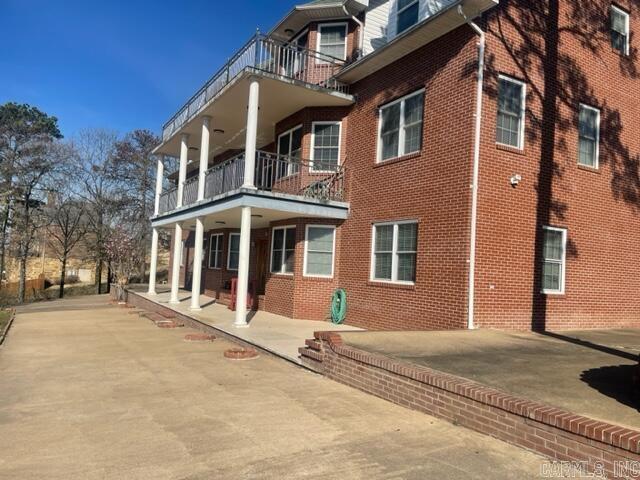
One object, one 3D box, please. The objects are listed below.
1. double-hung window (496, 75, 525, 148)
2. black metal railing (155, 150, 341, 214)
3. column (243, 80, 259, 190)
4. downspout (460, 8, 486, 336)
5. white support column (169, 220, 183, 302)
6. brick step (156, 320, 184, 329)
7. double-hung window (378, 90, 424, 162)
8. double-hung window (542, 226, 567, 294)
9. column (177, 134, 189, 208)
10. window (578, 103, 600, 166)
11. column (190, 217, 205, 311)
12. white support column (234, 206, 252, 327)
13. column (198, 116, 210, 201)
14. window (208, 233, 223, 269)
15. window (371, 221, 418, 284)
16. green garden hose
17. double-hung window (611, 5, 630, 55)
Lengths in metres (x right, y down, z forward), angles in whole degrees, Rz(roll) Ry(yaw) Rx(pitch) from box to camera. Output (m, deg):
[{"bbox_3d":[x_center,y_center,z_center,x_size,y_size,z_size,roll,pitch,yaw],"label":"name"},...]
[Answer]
[{"bbox_3d":[4.097,-2.742,10.347,0.870,1.480,0.120,5,-4,-30],"label":"double-hung window"},{"bbox_3d":[-3.168,-1.574,17.383,3.050,1.000,10.500,5,-4,-30],"label":"black metal railing"},{"bbox_3d":[-1.721,-2.766,12.351,0.290,2.915,0.290,5,-4,-29],"label":"column"},{"bbox_3d":[2.882,-1.453,9.507,0.760,6.400,0.100,5,-4,-30],"label":"downspout"},{"bbox_3d":[-5.458,0.859,18.375,0.290,3.015,0.290,5,-4,-29],"label":"white support column"},{"bbox_3d":[-4.157,2.347,13.393,0.700,0.130,1.050,5,-4,-30],"label":"brick step"},{"bbox_3d":[1.980,-2.755,11.842,0.120,1.490,1.650,5,-4,-30],"label":"double-hung window"},{"bbox_3d":[5.307,0.476,10.910,0.860,1.490,0.120,5,-4,-29],"label":"double-hung window"},{"bbox_3d":[-5.328,-2.685,18.691,0.290,2.846,0.290,5,-4,-29],"label":"column"},{"bbox_3d":[6.567,-2.532,11.793,0.870,1.490,0.120,5,-4,-30],"label":"window"},{"bbox_3d":[-4.047,0.780,15.916,0.290,2.990,0.290,5,-4,-29],"label":"column"},{"bbox_3d":[-1.900,0.656,12.037,0.280,2.950,0.280,5,-4,-30],"label":"white support column"},{"bbox_3d":[-3.930,-2.726,16.249,0.290,2.836,0.290,5,-4,-29],"label":"column"},{"bbox_3d":[-4.483,0.478,20.848,0.120,1.500,1.650,5,-4,-30],"label":"window"},{"bbox_3d":[1.783,0.309,11.712,0.120,1.520,1.780,5,-4,-29],"label":"window"},{"bbox_3d":[0.518,1.843,13.324,0.560,0.960,0.190,0,-5,45],"label":"green garden hose"},{"bbox_3d":[7.747,-5.415,12.428,0.810,1.080,0.120,5,-4,-29],"label":"double-hung window"}]

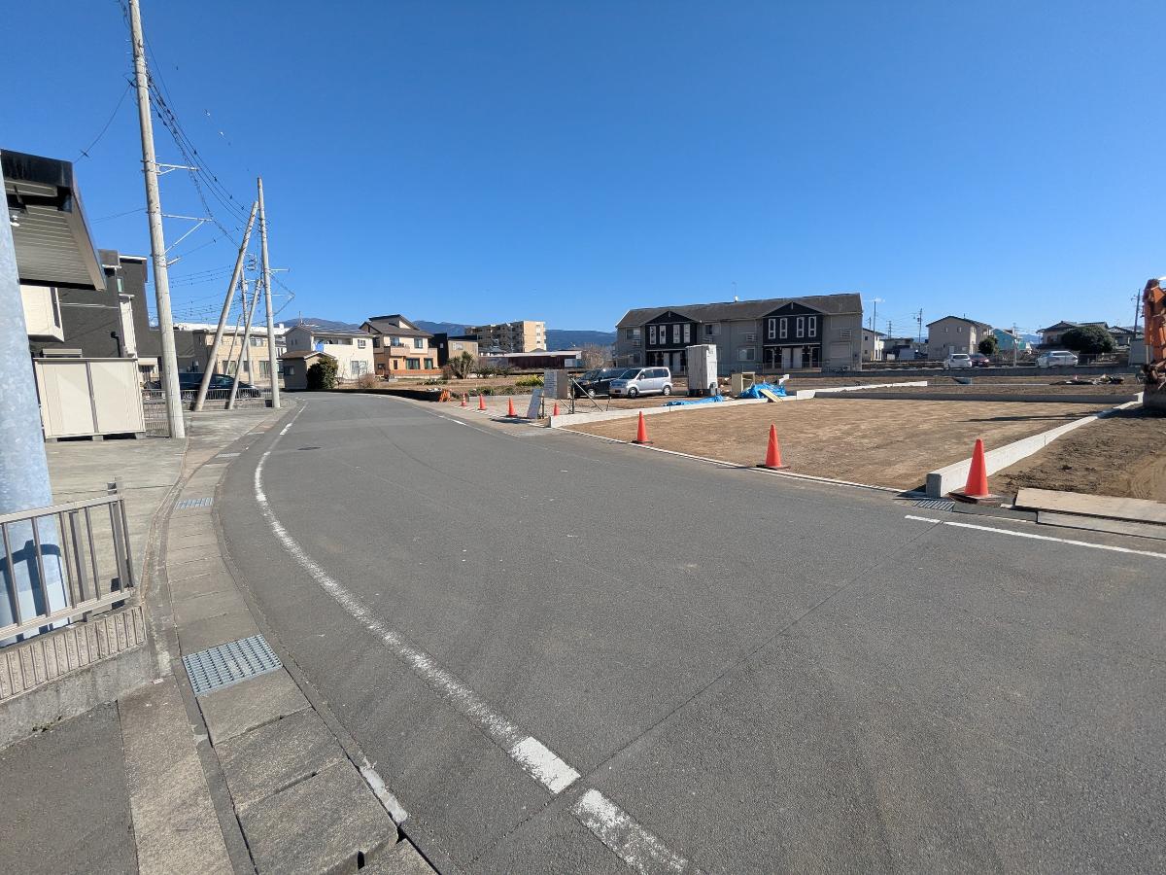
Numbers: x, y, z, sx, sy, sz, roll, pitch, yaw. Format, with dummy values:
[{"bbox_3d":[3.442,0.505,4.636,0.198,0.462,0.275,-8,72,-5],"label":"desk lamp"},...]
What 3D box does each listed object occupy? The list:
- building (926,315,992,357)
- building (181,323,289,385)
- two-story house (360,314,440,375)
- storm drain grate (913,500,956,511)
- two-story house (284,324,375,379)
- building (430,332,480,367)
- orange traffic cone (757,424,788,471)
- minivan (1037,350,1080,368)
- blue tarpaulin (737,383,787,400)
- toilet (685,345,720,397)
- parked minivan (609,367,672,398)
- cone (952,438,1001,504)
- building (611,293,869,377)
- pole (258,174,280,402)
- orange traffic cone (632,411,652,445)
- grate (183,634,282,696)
[{"bbox_3d":[64.304,-16.745,91.903,7.600,7.800,7.200,-7,9,-36],"label":"building"},{"bbox_3d":[-42.922,-9.717,66.032,6.300,6.900,8.800,3,8,31],"label":"building"},{"bbox_3d":[-27.409,-13.240,79.883,6.600,9.000,9.000,3,8,31],"label":"two-story house"},{"bbox_3d":[4.069,0.802,6.226,0.390,0.050,0.460,5,9,43],"label":"storm drain grate"},{"bbox_3d":[-32.826,-10.752,70.076,6.400,7.150,8.900,3,8,33],"label":"two-story house"},{"bbox_3d":[-22.686,-14.136,92.238,6.000,7.000,7.300,3,8,33],"label":"building"},{"bbox_3d":[3.041,0.143,8.601,0.380,0.700,0.380,-5,7,-24],"label":"orange traffic cone"},{"bbox_3d":[44.142,-7.219,50.253,1.740,1.550,4.400,2,8,27],"label":"minivan"},{"bbox_3d":[7.961,-2.062,24.000,2.200,0.580,1.200,-7,9,-36],"label":"blue tarpaulin"},{"bbox_3d":[6.001,-3.367,27.233,0.900,2.500,1.450,-7,9,-36],"label":"toilet"},{"bbox_3d":[3.237,-3.093,29.900,3.450,1.580,1.500,-7,9,-36],"label":"parked minivan"},{"bbox_3d":[4.737,0.387,6.459,0.380,0.700,0.380,-2,7,-8],"label":"cone"},{"bbox_3d":[17.796,-11.519,63.020,26.200,8.850,9.000,2,7,24],"label":"building"},{"bbox_3d":[-18.015,-8.101,30.751,0.340,12.750,0.340,-5,8,-30],"label":"pole"},{"bbox_3d":[1.321,-0.221,12.043,0.380,0.700,0.380,-5,7,-24],"label":"orange traffic cone"},{"bbox_3d":[-2.014,1.311,3.095,0.402,0.050,0.530,-7,9,-42],"label":"grate"}]

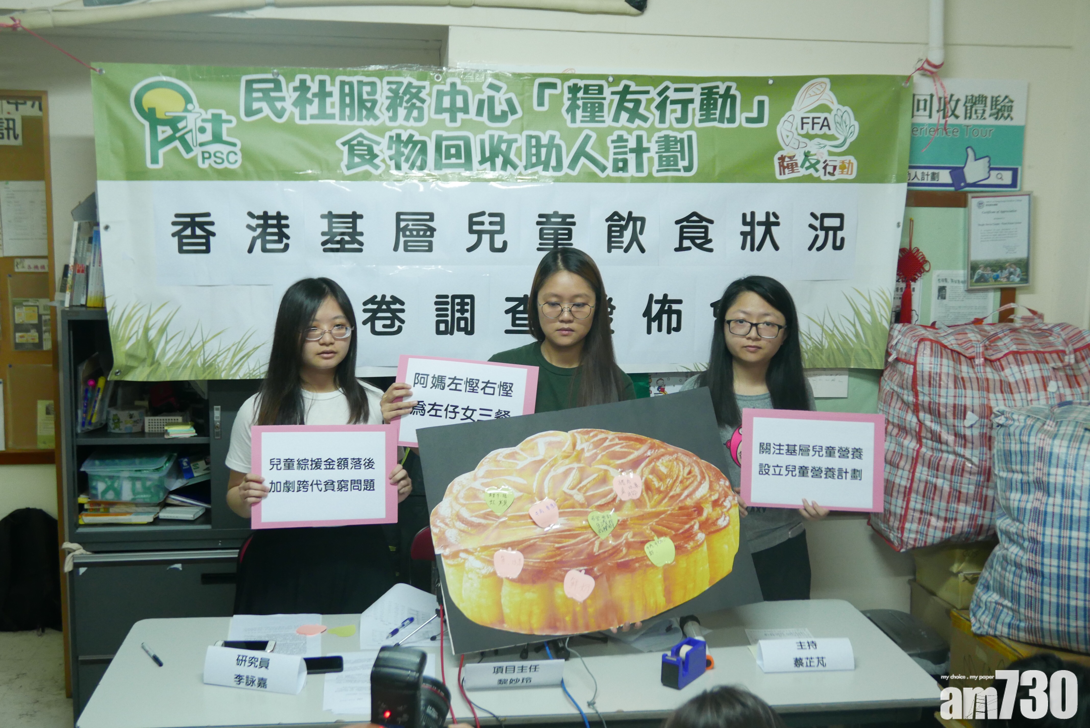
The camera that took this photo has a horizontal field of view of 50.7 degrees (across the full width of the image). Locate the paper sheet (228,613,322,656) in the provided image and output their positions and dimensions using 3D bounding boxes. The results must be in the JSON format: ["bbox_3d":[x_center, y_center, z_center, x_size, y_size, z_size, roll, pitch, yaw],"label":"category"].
[{"bbox_3d":[-0.629,0.637,2.689,0.213,0.012,0.297,-1,8,-10],"label":"paper sheet"}]

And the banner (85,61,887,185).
[{"bbox_3d":[-0.064,-0.706,3.418,2.440,0.340,0.040,0,8,-9],"label":"banner"}]

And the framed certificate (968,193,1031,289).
[{"bbox_3d":[1.487,-0.403,3.774,0.229,0.315,0.020,-4,9,-8],"label":"framed certificate"}]

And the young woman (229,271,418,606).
[{"bbox_3d":[-0.564,0.568,2.916,0.470,1.565,0.380,-1,9,-13],"label":"young woman"}]

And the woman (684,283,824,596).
[{"bbox_3d":[0.526,0.561,3.047,0.430,1.578,0.400,2,8,4],"label":"woman"}]

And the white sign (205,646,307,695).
[{"bbox_3d":[-0.609,0.643,2.450,0.212,0.070,0.082,3,9,13],"label":"white sign"}]

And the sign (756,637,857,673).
[{"bbox_3d":[0.585,0.646,2.597,0.212,0.062,0.088,0,8,-8],"label":"sign"}]

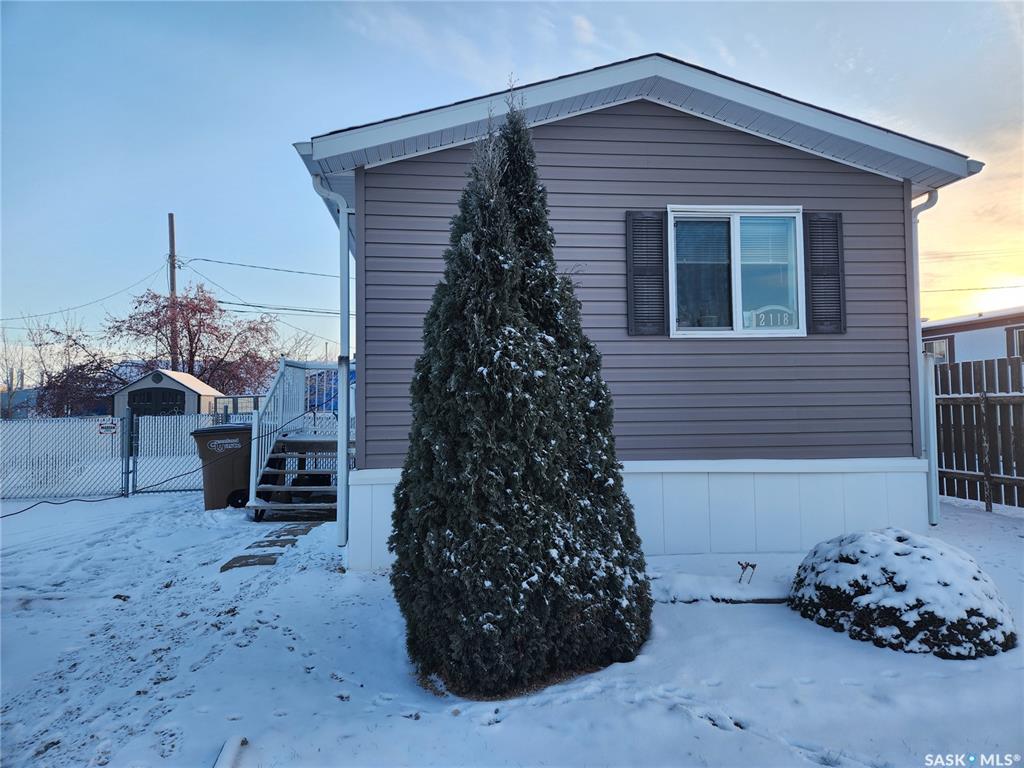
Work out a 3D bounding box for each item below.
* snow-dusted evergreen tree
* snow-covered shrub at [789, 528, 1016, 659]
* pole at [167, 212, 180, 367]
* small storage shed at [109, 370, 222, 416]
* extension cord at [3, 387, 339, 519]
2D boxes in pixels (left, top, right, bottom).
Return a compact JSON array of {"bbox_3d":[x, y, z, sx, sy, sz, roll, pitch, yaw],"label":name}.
[{"bbox_3d":[0.035,-0.044,3.944,1.472,3.150,1.472,-1,-2,-6],"label":"snow-dusted evergreen tree"},{"bbox_3d":[2.334,1.179,4.170,1.220,0.563,1.220,-1,-2,-6],"label":"snow-covered shrub"},{"bbox_3d":[-12.353,-1.963,24.961,0.260,8.698,0.260,-3,-3,-6],"label":"pole"},{"bbox_3d":[-10.083,0.861,20.223,2.400,2.420,2.260,-1,-2,-6],"label":"small storage shed"},{"bbox_3d":[-4.480,0.871,8.012,6.764,1.553,1.723,-3,-3,42],"label":"extension cord"}]

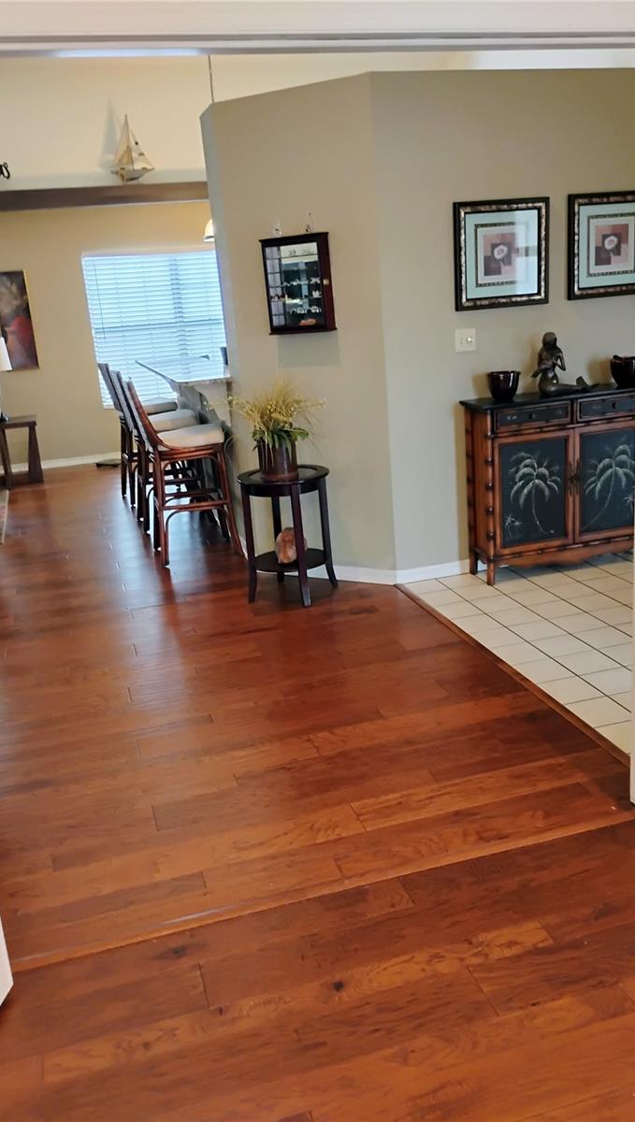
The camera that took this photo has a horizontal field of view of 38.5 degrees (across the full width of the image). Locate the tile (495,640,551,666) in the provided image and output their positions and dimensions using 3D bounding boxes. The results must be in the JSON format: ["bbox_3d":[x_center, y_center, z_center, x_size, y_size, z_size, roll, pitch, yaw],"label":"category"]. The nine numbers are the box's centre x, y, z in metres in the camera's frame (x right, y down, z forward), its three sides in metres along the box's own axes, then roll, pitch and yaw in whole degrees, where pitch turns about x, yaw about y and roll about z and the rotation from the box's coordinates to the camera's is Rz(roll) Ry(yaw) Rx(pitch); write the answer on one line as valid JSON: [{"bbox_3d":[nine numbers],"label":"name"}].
[{"bbox_3d":[0.843,0.392,3.823,0.193,0.010,0.202,-9,17,-13],"label":"tile"}]

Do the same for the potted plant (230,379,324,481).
[{"bbox_3d":[-0.201,-0.673,4.636,0.470,0.510,0.430,-9,17,-14],"label":"potted plant"}]

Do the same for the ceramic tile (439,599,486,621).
[{"bbox_3d":[0.680,0.239,4.396,0.193,0.010,0.202,-9,17,-13],"label":"ceramic tile"}]

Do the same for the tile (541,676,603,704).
[{"bbox_3d":[0.980,0.508,3.533,0.197,0.010,0.205,-9,17,-14],"label":"tile"}]

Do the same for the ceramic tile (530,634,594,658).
[{"bbox_3d":[1.061,0.373,3.962,0.205,0.010,0.205,-9,17,-14],"label":"ceramic tile"}]

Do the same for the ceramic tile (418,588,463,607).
[{"bbox_3d":[0.626,0.188,4.587,0.193,0.010,0.202,-9,17,-13],"label":"ceramic tile"}]

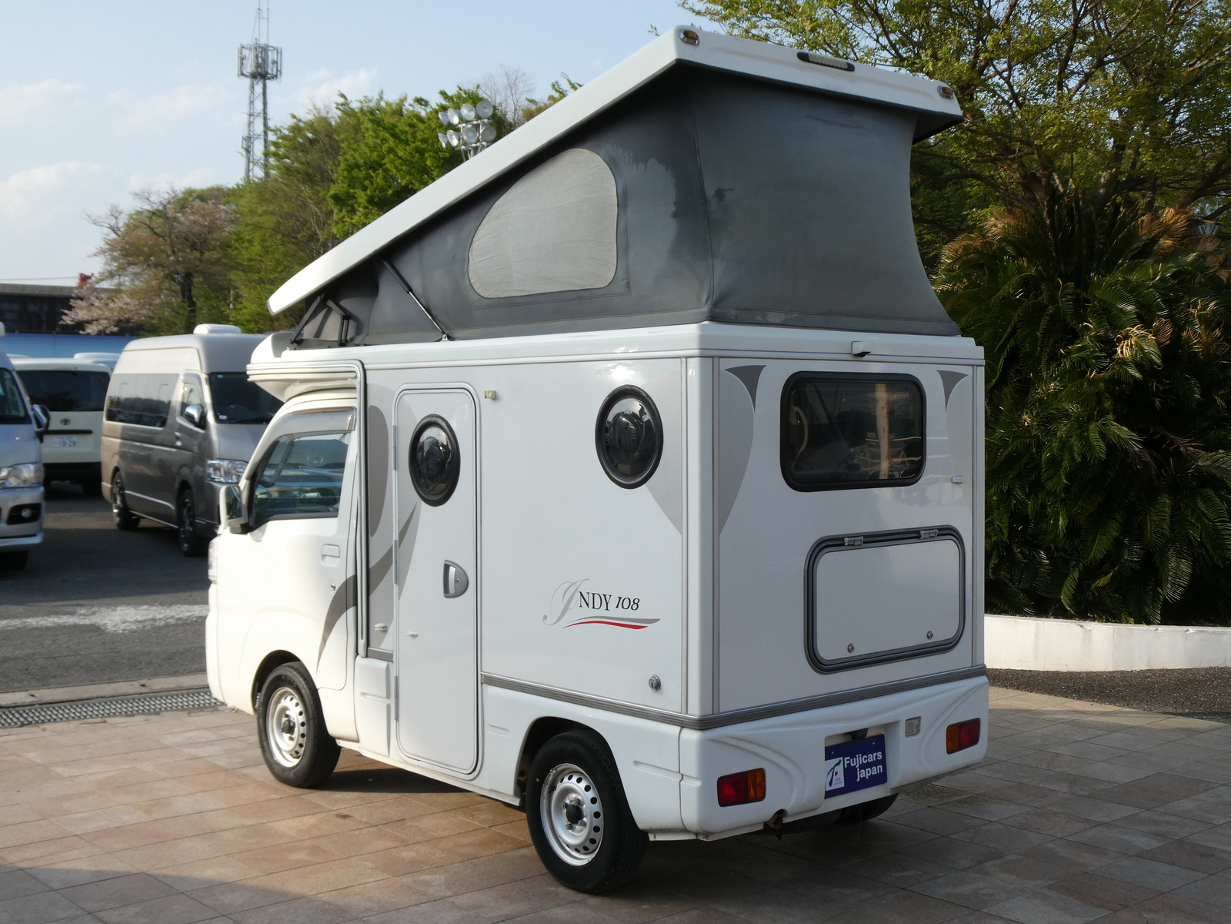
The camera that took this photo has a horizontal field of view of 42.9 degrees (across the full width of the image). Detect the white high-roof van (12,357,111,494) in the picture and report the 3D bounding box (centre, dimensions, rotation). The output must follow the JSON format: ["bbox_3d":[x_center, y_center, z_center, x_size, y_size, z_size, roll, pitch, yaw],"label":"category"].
[{"bbox_3d":[-9.420,-0.630,25.200,1.750,2.050,4.800,-2,4,-32],"label":"white high-roof van"}]

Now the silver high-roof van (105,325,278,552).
[{"bbox_3d":[-4.360,-0.279,17.853,1.880,2.320,5.350,-1,4,-30],"label":"silver high-roof van"}]

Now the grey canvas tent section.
[{"bbox_3d":[-0.069,-0.891,6.094,1.340,0.855,2.550,-2,3,-41],"label":"grey canvas tent section"}]

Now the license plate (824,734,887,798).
[{"bbox_3d":[0.797,1.015,5.225,0.330,0.165,0.015,-2,-2,-41],"label":"license plate"}]

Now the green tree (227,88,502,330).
[{"bbox_3d":[-7.509,-5.591,47.188,8.800,11.270,8.000,0,2,-9],"label":"green tree"}]

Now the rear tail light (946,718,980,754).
[{"bbox_3d":[1.215,0.961,5.487,0.195,0.100,0.045,-2,3,-41],"label":"rear tail light"}]

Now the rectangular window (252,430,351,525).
[{"bbox_3d":[-1.321,0.069,6.567,0.050,0.450,0.800,9,-5,-41],"label":"rectangular window"}]

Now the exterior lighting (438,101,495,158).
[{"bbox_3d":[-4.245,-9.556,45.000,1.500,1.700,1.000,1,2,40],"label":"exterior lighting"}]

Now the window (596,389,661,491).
[{"bbox_3d":[0.043,-0.077,4.847,0.050,0.325,0.320,-2,3,-41],"label":"window"}]

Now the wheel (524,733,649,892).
[{"bbox_3d":[-0.101,1.162,5.206,0.145,0.532,0.532,-2,3,-41],"label":"wheel"}]

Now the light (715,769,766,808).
[{"bbox_3d":[0.377,0.987,4.752,0.195,0.100,0.045,-2,3,-41],"label":"light"}]

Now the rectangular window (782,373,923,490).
[{"bbox_3d":[0.788,-0.100,5.128,0.730,0.385,0.050,-2,3,-41],"label":"rectangular window"}]

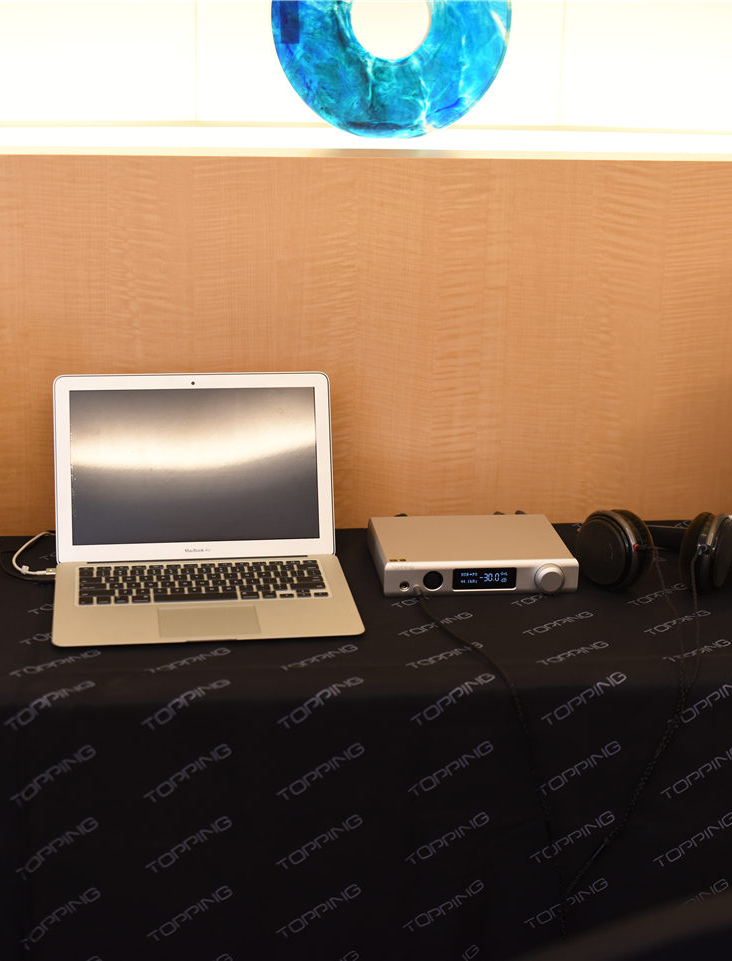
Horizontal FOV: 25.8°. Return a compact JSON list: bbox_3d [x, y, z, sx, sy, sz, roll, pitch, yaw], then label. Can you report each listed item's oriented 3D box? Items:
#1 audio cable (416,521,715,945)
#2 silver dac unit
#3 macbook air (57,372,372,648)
[{"bbox_3d":[0.217,0.294,1.731,0.330,0.360,0.335,0,14,-4],"label":"audio cable"},{"bbox_3d":[0.123,0.090,1.891,0.221,0.044,0.204,-1,14,-6],"label":"silver dac unit"},{"bbox_3d":[-0.181,0.021,1.770,0.325,0.228,0.299,-1,15,-9],"label":"macbook air"}]

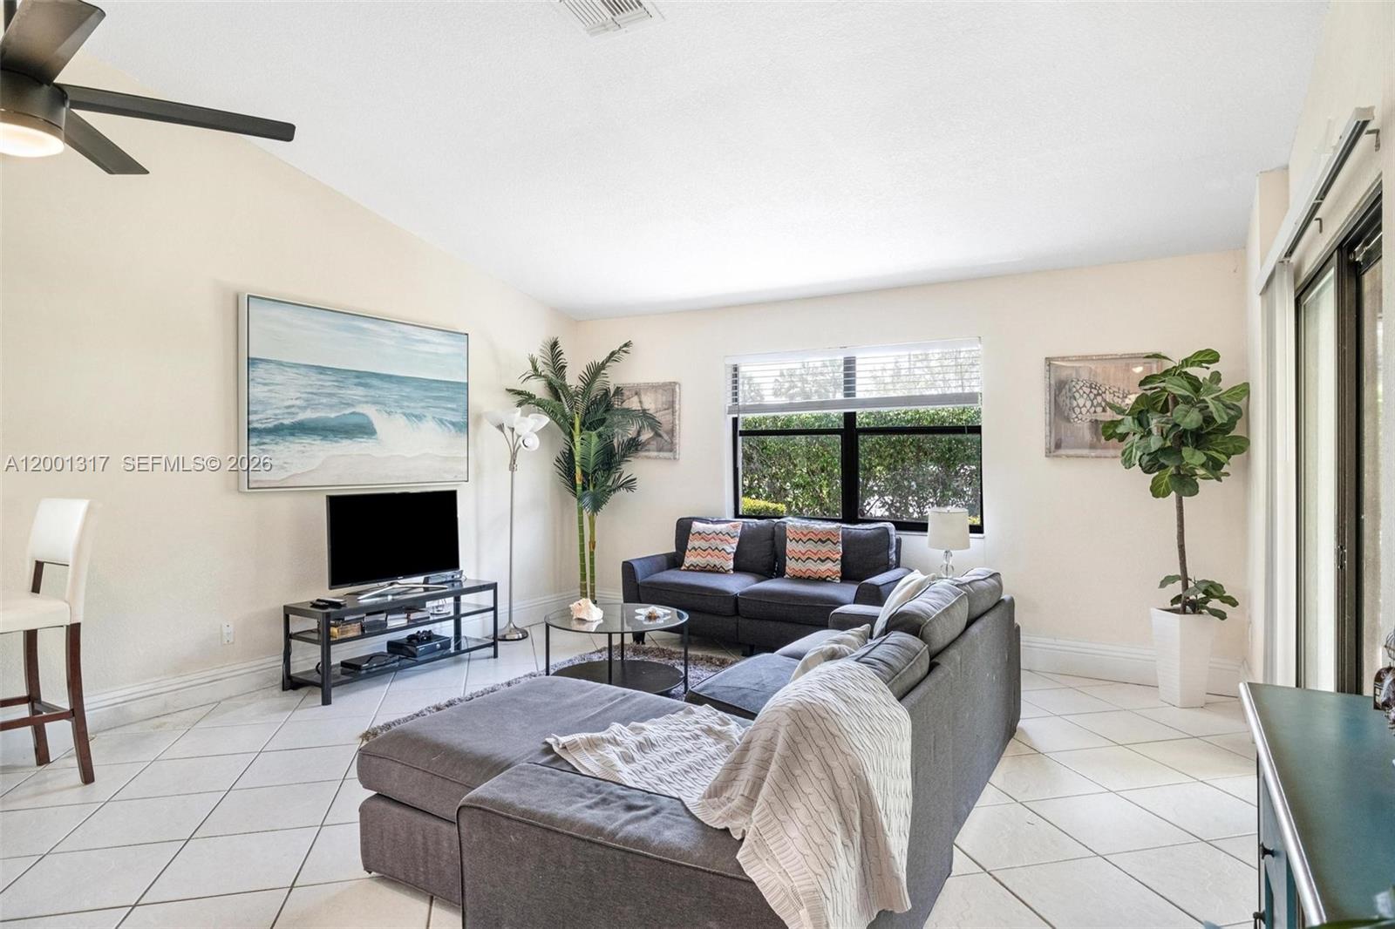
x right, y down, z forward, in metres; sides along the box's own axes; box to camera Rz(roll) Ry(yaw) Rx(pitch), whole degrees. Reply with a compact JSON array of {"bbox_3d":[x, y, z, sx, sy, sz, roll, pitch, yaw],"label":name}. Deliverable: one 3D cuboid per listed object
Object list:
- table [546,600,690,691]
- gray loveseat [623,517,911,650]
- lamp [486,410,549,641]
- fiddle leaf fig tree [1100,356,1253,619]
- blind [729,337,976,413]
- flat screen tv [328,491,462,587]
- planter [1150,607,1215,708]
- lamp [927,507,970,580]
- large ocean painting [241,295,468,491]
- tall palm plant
[{"bbox_3d":[-0.437,1.030,4.191,0.795,0.410,0.795,0,0,0],"label":"table"},{"bbox_3d":[0.440,0.823,5.175,1.810,0.870,0.750,0,0,31],"label":"gray loveseat"},{"bbox_3d":[-1.312,0.432,5.652,0.430,1.650,0.440,0,0,31],"label":"lamp"},{"bbox_3d":[2.493,0.097,4.050,0.670,1.400,0.630,0,0,31],"label":"fiddle leaf fig tree"},{"bbox_3d":[0.992,-0.585,5.338,1.824,0.432,0.070,0,0,31],"label":"blind"},{"bbox_3d":[-1.807,0.441,4.660,0.110,0.525,0.915,0,0,31],"label":"flat screen tv"},{"bbox_3d":[2.552,1.011,4.069,0.207,0.487,0.207,0,0,6],"label":"planter"},{"bbox_3d":[1.489,0.477,4.587,0.245,0.445,0.245,0,0,31],"label":"lamp"},{"bbox_3d":[-2.039,-0.390,4.828,0.060,1.067,1.560,0,0,31],"label":"large ocean painting"},{"bbox_3d":[-0.854,0.165,5.821,1.080,2.190,0.950,0,0,-14],"label":"tall palm plant"}]

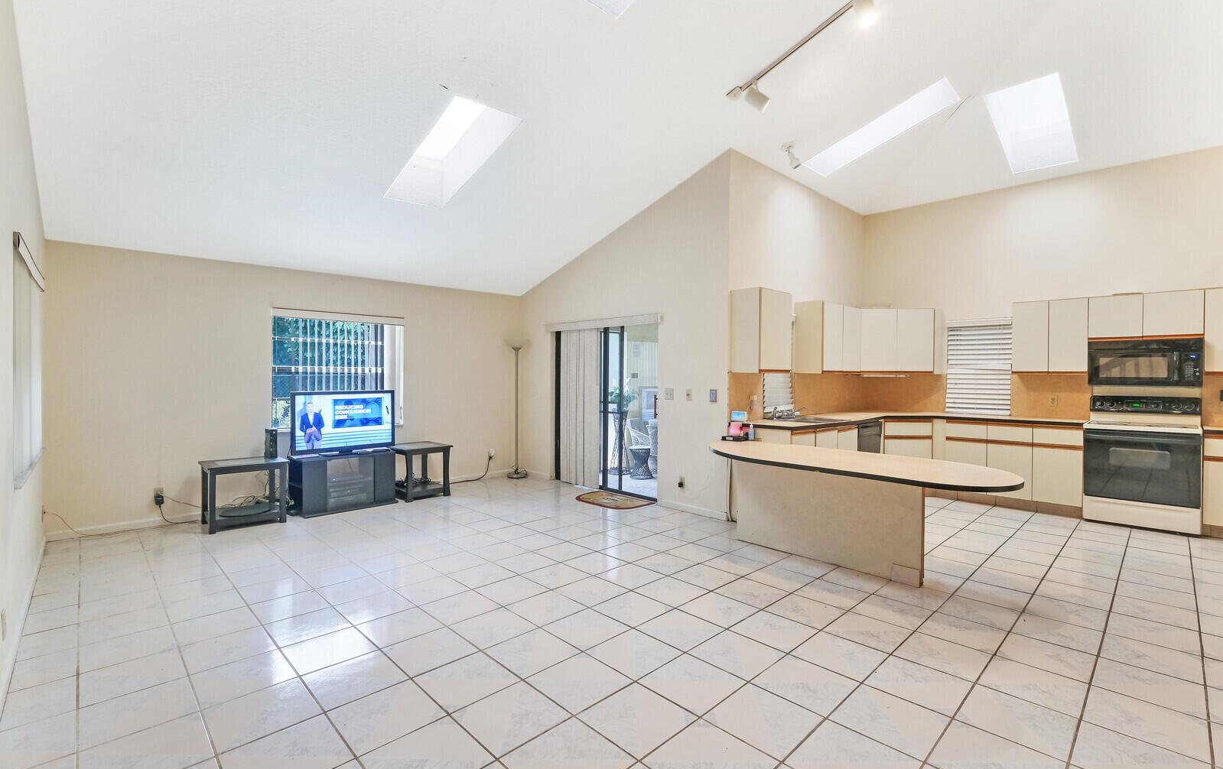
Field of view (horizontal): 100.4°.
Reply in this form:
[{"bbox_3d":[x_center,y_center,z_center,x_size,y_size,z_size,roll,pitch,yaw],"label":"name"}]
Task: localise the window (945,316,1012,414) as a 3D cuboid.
[{"bbox_3d":[4.298,-0.196,5.986,0.640,1.140,0.090,1,1,44],"label":"window"}]

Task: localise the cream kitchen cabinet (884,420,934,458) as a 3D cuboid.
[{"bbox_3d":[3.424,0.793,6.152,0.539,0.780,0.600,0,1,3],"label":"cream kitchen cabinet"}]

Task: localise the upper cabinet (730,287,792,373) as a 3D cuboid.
[{"bbox_3d":[1.456,-0.499,4.959,0.590,0.785,0.330,-1,1,-42],"label":"upper cabinet"}]

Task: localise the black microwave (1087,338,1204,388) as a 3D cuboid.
[{"bbox_3d":[5.144,-0.213,4.944,0.750,0.450,0.375,1,1,44],"label":"black microwave"}]

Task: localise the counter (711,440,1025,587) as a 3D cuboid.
[{"bbox_3d":[1.728,0.949,3.897,2.250,0.760,1.080,1,1,44],"label":"counter"}]

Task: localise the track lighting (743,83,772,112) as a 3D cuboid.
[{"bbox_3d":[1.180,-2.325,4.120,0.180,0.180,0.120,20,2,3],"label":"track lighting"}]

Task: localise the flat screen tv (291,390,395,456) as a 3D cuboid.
[{"bbox_3d":[-2.786,0.385,5.343,0.970,0.640,0.160,-1,1,-42],"label":"flat screen tv"}]

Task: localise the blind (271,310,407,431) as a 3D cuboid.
[{"bbox_3d":[-2.942,-0.155,5.597,1.310,1.240,0.110,-1,1,-42],"label":"blind"}]

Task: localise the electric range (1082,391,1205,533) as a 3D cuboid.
[{"bbox_3d":[5.083,0.732,4.901,0.638,1.180,0.756,-1,1,-44],"label":"electric range"}]

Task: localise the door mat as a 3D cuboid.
[{"bbox_3d":[-0.007,1.281,5.647,0.478,0.015,0.823,-1,1,-44],"label":"door mat"}]

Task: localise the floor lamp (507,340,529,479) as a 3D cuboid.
[{"bbox_3d":[-1.284,0.339,6.956,0.300,1.860,0.300,0,1,0],"label":"floor lamp"}]

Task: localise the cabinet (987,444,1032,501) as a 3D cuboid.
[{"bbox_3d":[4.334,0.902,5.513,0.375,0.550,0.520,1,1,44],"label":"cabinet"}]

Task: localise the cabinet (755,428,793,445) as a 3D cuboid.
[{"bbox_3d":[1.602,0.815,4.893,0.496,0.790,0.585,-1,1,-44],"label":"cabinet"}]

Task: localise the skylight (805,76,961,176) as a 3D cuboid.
[{"bbox_3d":[2.709,-2.625,5.212,0.556,0.150,1.347,1,-20,-46],"label":"skylight"}]

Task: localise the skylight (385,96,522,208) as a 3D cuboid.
[{"bbox_3d":[-1.358,-1.907,4.224,0.526,0.150,1.287,-1,-18,-42],"label":"skylight"}]

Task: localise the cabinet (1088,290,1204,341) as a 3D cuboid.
[{"bbox_3d":[5.153,-0.651,4.949,0.755,0.420,0.335,1,1,44],"label":"cabinet"}]

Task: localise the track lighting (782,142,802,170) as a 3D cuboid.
[{"bbox_3d":[1.760,-2.233,4.980,0.170,0.240,0.140,0,1,-22],"label":"track lighting"}]

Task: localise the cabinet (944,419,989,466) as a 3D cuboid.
[{"bbox_3d":[4.140,0.790,5.816,0.606,0.780,0.375,-1,1,-44],"label":"cabinet"}]

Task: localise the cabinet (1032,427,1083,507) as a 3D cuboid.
[{"bbox_3d":[4.683,0.803,5.297,0.606,0.780,0.378,-1,1,-44],"label":"cabinet"}]

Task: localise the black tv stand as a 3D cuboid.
[{"bbox_3d":[-2.801,1.011,5.355,0.907,0.545,0.455,-1,1,-44],"label":"black tv stand"}]

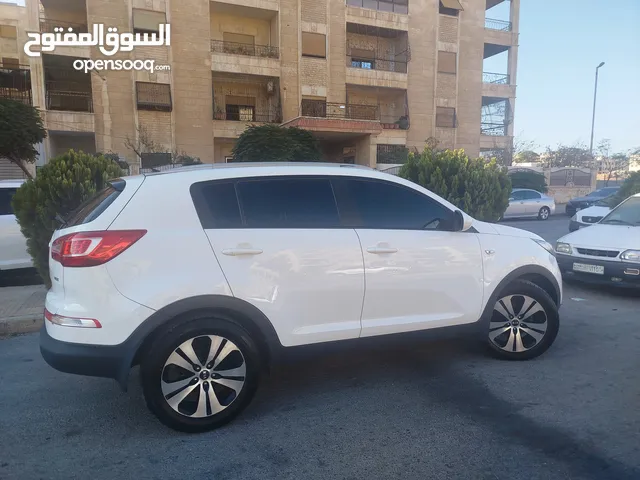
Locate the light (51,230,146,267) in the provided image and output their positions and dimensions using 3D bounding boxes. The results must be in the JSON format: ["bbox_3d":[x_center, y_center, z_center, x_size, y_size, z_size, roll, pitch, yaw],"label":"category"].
[{"bbox_3d":[-1.298,0.034,2.570,0.500,0.215,0.420,-3,6,-26],"label":"light"}]

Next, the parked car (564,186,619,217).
[{"bbox_3d":[14.688,-1.889,22.233,4.500,1.460,1.780,-2,6,-19],"label":"parked car"}]

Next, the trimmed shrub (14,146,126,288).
[{"bbox_3d":[-3.015,-0.183,5.366,1.240,1.746,1.240,-3,7,-25],"label":"trimmed shrub"}]

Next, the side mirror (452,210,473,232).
[{"bbox_3d":[1.046,-0.137,3.279,0.130,0.165,0.200,-3,7,-25],"label":"side mirror"}]

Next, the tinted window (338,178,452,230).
[{"bbox_3d":[0.588,-0.262,3.332,0.970,0.400,0.070,-3,-12,-26],"label":"tinted window"}]

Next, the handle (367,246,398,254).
[{"bbox_3d":[0.439,0.071,3.147,0.245,0.047,0.060,-3,6,-26],"label":"handle"}]

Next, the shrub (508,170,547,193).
[{"bbox_3d":[11.242,-2.622,24.246,2.245,2.271,2.245,-3,7,-25],"label":"shrub"}]

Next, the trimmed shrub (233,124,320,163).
[{"bbox_3d":[-1.767,-2.686,18.622,3.550,3.950,3.370,0,6,0],"label":"trimmed shrub"}]

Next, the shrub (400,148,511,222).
[{"bbox_3d":[2.381,-0.582,7.846,1.964,1.968,1.755,-3,7,-25],"label":"shrub"}]

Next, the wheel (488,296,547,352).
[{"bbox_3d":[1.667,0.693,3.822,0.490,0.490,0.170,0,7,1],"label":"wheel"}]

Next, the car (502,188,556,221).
[{"bbox_3d":[8.364,-1.615,19.906,4.500,1.450,1.760,-3,7,-25],"label":"car"}]

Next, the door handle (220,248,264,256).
[{"bbox_3d":[-0.470,0.072,2.677,0.245,0.050,0.055,-3,7,-25],"label":"door handle"}]

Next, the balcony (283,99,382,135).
[{"bbox_3d":[0.581,-5.978,22.549,4.350,1.380,2.800,-2,6,-19],"label":"balcony"}]

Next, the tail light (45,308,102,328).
[{"bbox_3d":[-1.408,0.448,2.513,0.320,0.100,0.360,-3,6,-26],"label":"tail light"}]

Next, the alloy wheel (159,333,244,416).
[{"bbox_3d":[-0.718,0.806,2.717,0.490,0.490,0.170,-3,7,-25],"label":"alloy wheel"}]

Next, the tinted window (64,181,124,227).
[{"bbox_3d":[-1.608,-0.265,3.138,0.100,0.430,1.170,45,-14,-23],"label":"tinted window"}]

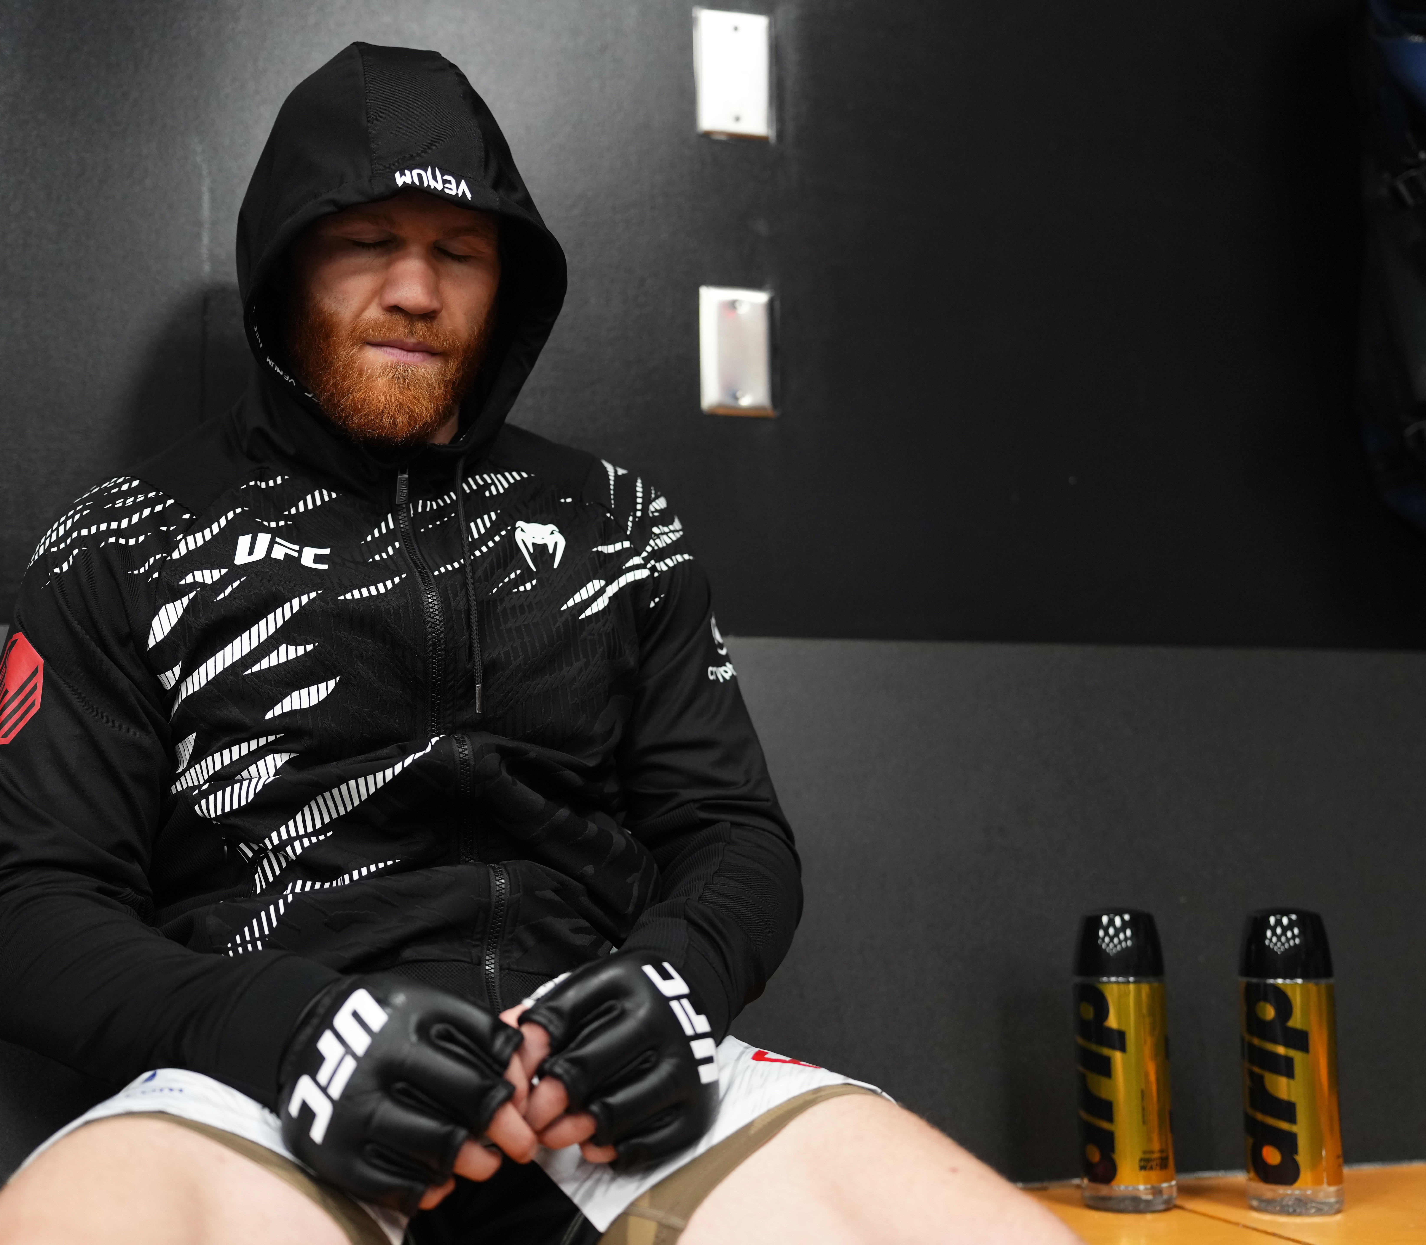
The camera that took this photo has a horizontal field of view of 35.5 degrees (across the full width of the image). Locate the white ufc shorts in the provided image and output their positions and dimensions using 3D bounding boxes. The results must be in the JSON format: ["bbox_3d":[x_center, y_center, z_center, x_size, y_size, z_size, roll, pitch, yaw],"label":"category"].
[{"bbox_3d":[-0.203,0.334,1.504,0.540,0.230,0.470,1,-7,-17],"label":"white ufc shorts"}]

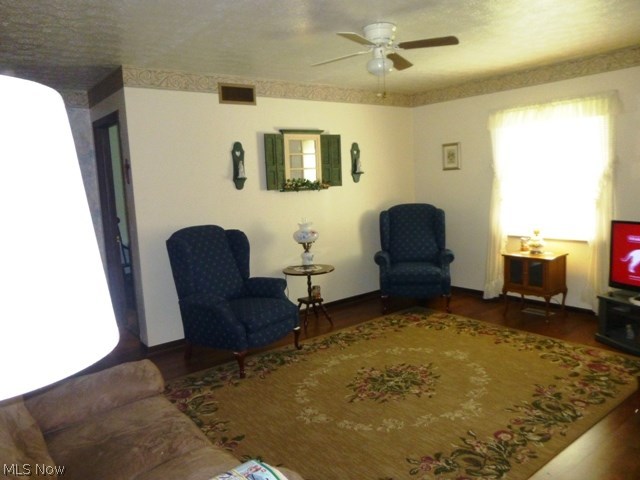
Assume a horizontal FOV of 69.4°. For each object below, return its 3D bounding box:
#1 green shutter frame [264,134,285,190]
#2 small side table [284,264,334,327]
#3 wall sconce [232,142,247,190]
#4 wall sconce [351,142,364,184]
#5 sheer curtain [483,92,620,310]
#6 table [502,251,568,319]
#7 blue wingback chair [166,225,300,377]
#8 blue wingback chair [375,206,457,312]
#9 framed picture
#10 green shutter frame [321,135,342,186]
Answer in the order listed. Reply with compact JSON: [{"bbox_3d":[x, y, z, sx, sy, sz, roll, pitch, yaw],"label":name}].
[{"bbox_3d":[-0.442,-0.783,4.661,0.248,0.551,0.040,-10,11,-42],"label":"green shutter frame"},{"bbox_3d":[-0.097,0.578,4.559,0.510,0.600,0.510,-3,8,0],"label":"small side table"},{"bbox_3d":[-0.743,-0.703,4.389,0.136,0.457,0.120,-9,10,-37],"label":"wall sconce"},{"bbox_3d":[0.449,-0.883,5.297,0.140,0.461,0.125,-9,10,-37],"label":"wall sconce"},{"bbox_3d":[2.244,-0.302,4.634,0.120,2.055,1.296,-9,10,-37],"label":"sheer curtain"},{"bbox_3d":[2.151,0.452,4.606,0.365,0.620,0.480,-9,10,-37],"label":"table"},{"bbox_3d":[-0.712,0.438,3.956,0.860,1.100,0.830,3,10,38],"label":"blue wingback chair"},{"bbox_3d":[1.026,0.177,5.207,0.825,1.110,0.840,-2,8,5],"label":"blue wingback chair"},{"bbox_3d":[1.566,-0.984,5.480,0.025,0.309,0.231,-9,10,-37],"label":"framed picture"},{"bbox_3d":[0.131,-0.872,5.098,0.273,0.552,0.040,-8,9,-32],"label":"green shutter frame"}]

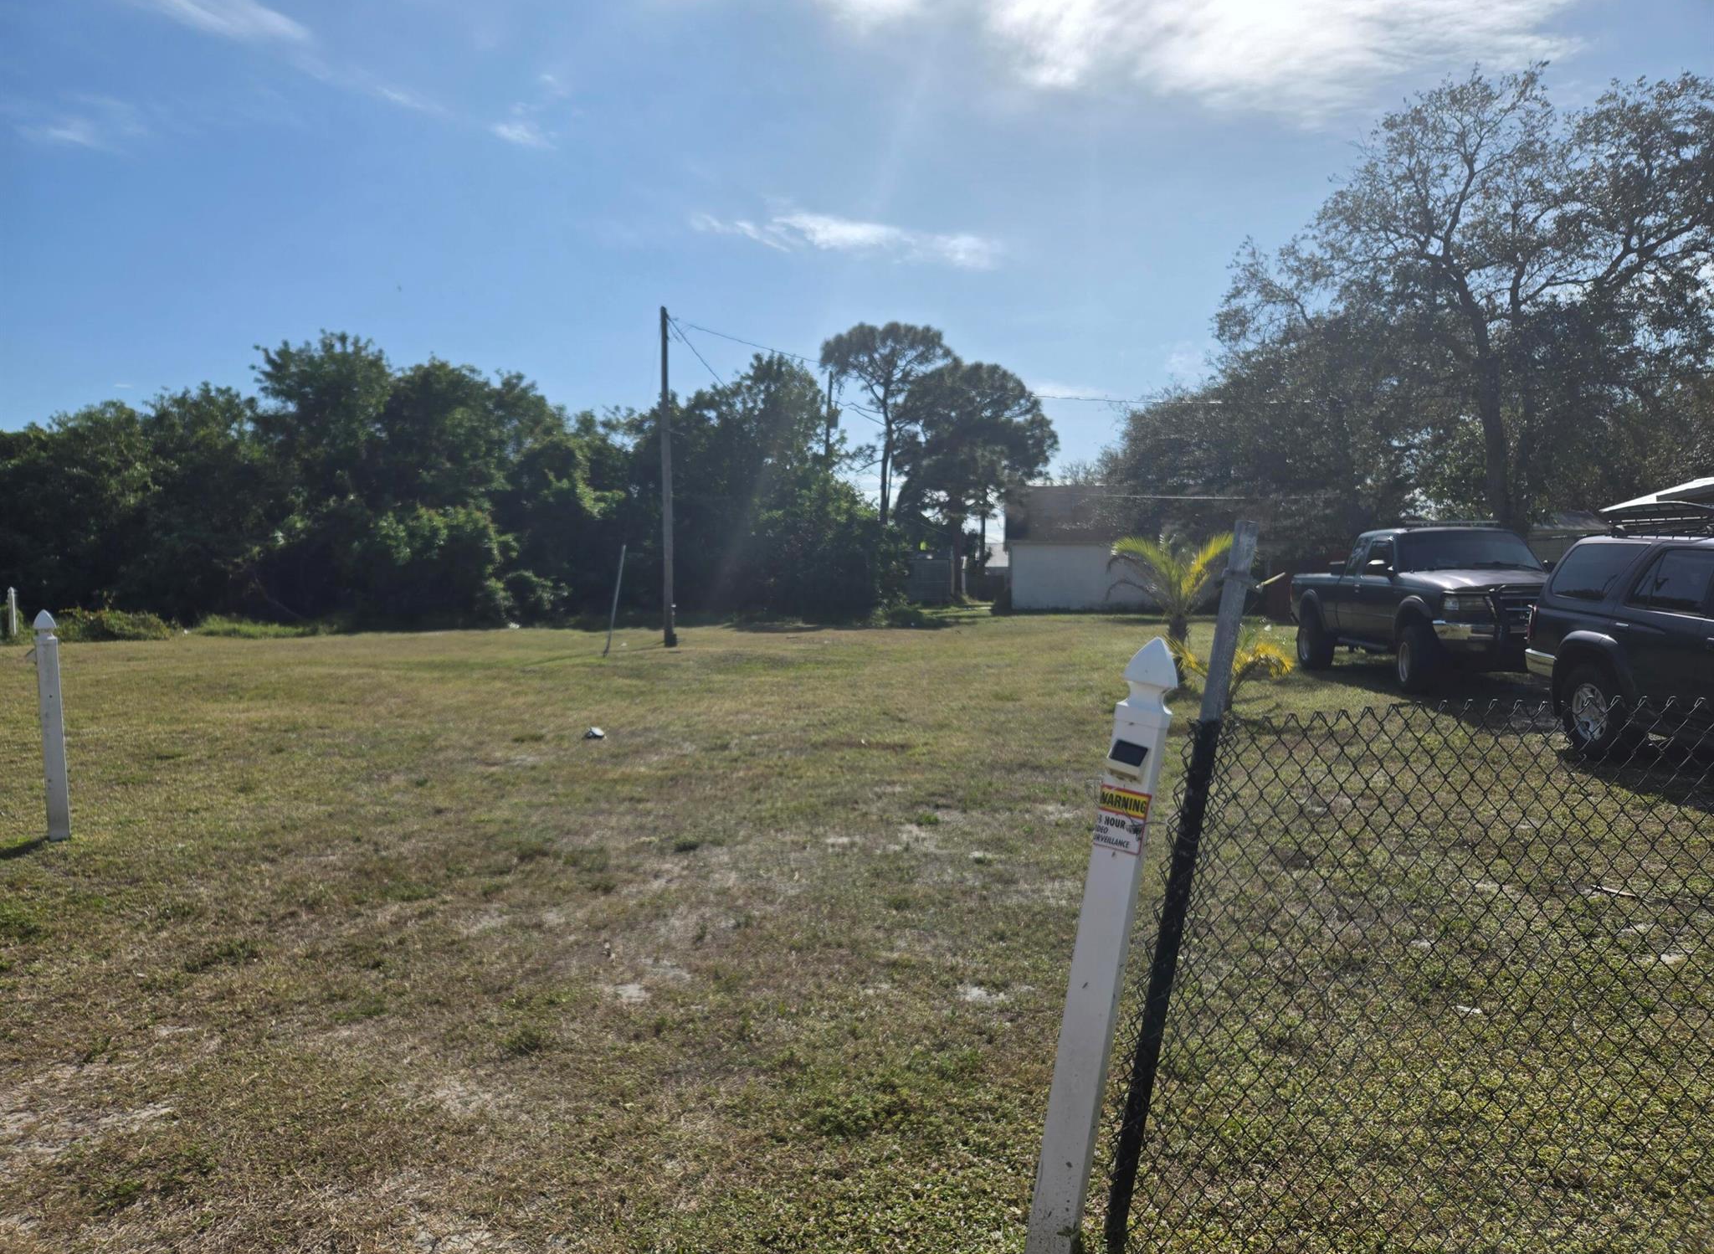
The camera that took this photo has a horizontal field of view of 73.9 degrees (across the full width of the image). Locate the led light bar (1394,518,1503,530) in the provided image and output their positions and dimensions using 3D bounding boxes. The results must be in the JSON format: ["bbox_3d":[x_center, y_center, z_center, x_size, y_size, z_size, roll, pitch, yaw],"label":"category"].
[{"bbox_3d":[6.928,-1.212,13.300,1.200,0.085,0.085,0,3,3],"label":"led light bar"}]

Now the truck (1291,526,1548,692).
[{"bbox_3d":[6.839,-0.251,13.719,1.870,1.800,5.200,0,3,4],"label":"truck"}]

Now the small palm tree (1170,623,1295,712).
[{"bbox_3d":[3.653,0.392,11.075,1.220,0.848,1.150,0,3,0],"label":"small palm tree"}]

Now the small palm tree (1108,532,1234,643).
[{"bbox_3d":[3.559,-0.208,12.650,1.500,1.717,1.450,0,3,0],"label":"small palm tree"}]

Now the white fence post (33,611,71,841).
[{"bbox_3d":[-4.702,0.579,6.650,0.105,1.345,0.105,-5,4,-40],"label":"white fence post"}]

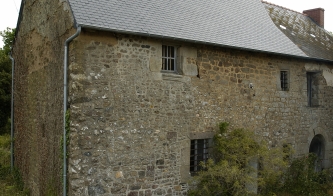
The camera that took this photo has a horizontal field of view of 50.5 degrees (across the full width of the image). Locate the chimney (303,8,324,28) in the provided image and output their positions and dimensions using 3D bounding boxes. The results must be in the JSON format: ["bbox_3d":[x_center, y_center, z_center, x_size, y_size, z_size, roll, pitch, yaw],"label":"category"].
[{"bbox_3d":[8.008,-4.191,19.153,0.430,1.080,1.000,2,-3,-36],"label":"chimney"}]

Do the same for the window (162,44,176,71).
[{"bbox_3d":[0.079,-1.165,10.535,0.559,0.810,0.120,2,-3,-36],"label":"window"}]

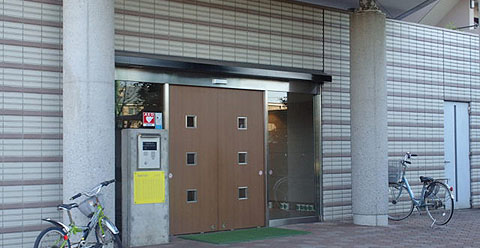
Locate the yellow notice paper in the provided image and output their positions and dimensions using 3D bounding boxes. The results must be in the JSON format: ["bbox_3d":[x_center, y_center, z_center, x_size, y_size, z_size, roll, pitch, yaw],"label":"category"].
[{"bbox_3d":[-1.125,0.796,8.997,0.450,0.397,0.005,2,-3,-40],"label":"yellow notice paper"}]

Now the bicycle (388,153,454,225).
[{"bbox_3d":[2.863,1.061,11.751,0.600,1.100,1.760,1,-3,-25],"label":"bicycle"}]

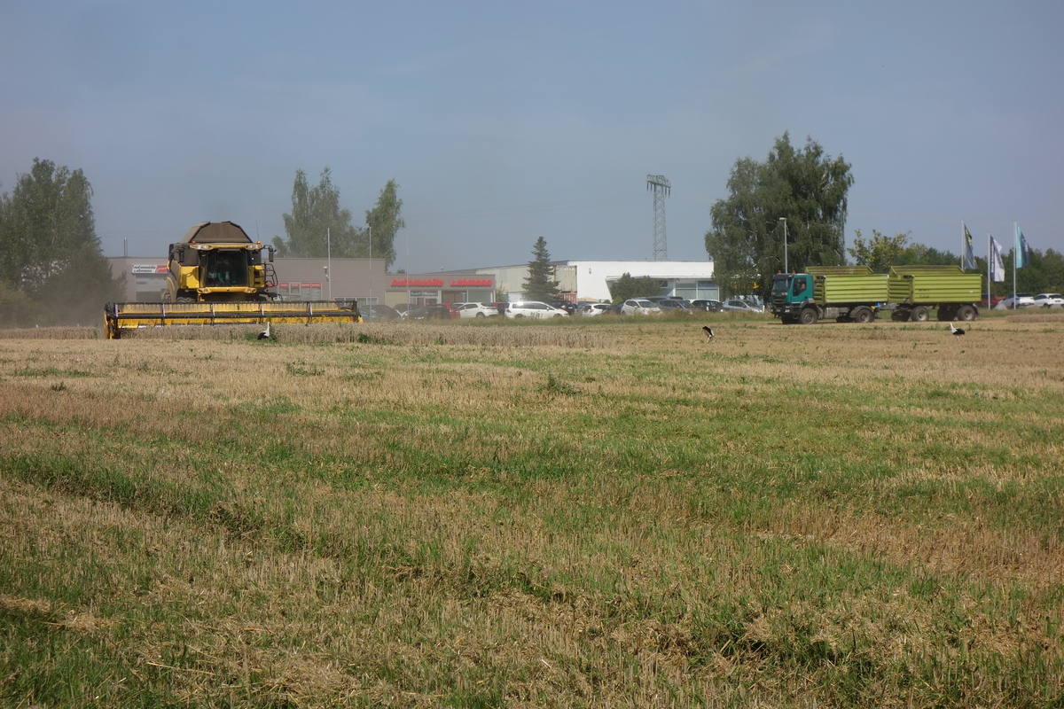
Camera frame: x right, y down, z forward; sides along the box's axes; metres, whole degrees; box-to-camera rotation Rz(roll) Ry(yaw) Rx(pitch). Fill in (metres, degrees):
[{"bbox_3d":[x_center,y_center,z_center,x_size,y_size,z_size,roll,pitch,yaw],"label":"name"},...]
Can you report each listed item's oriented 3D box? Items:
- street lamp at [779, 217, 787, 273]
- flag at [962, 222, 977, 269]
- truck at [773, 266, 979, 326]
[{"bbox_3d":[21.030,-7.357,204.000,0.700,8.100,0.280,-1,1,-16],"label":"street lamp"},{"bbox_3d":[38.275,-9.575,215.000,1.250,4.050,0.400,0,1,11],"label":"flag"},{"bbox_3d":[22.529,-3.925,160.000,14.600,3.700,2.550,-1,1,-26],"label":"truck"}]

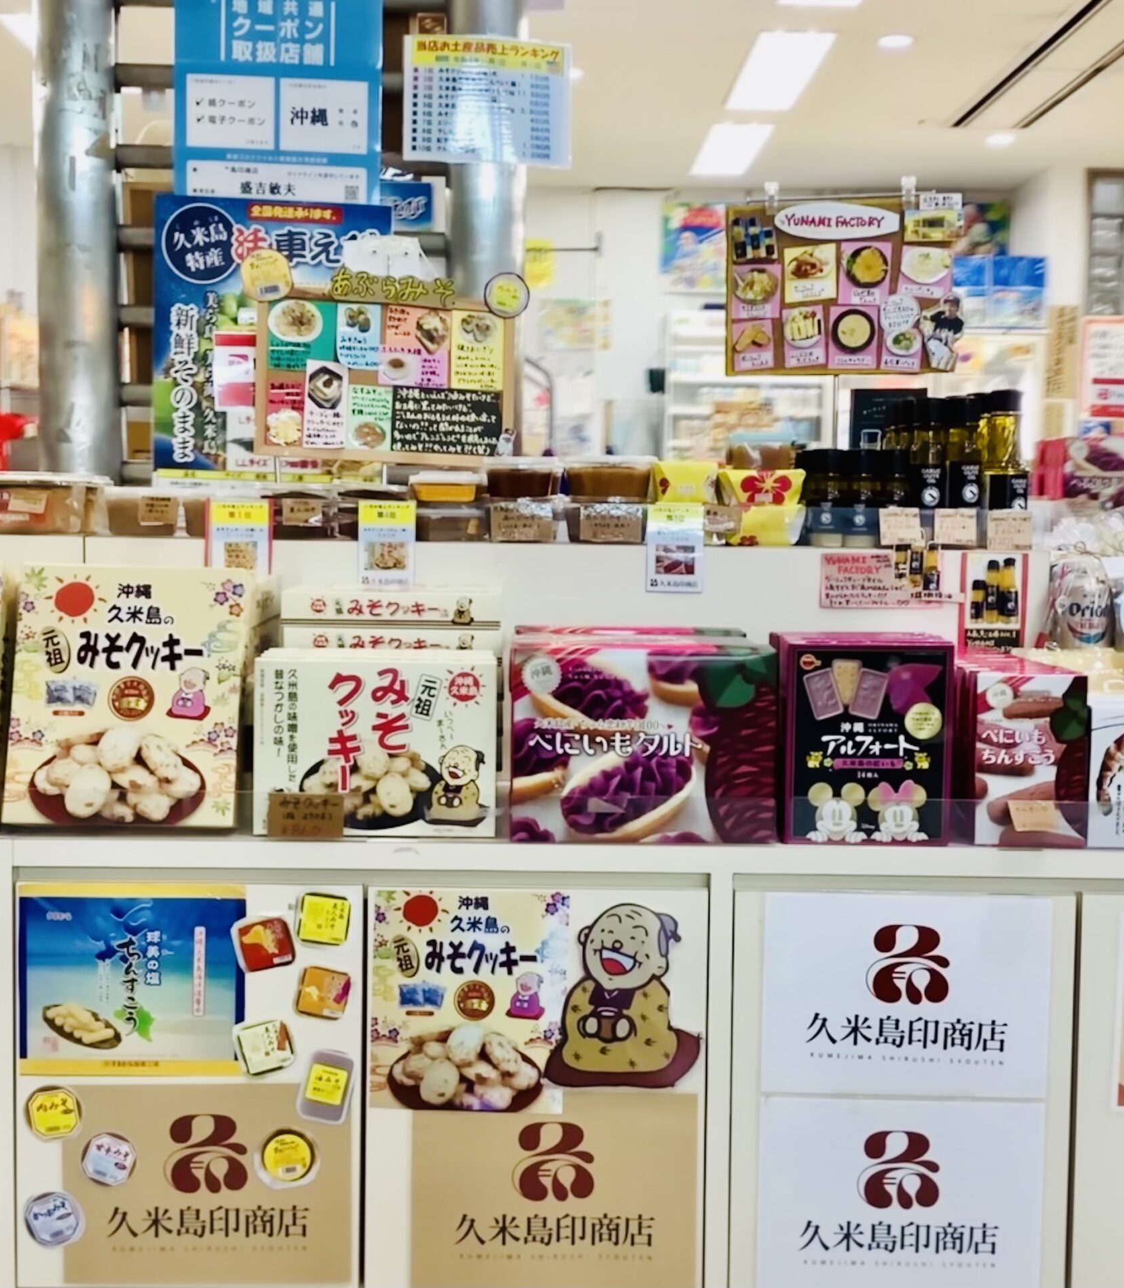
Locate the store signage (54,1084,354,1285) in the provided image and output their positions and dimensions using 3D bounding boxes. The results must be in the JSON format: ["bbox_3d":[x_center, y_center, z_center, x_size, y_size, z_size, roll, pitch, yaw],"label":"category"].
[{"bbox_3d":[-0.367,0.560,1.596,0.297,0.210,0.006,1,3,-1],"label":"store signage"}]

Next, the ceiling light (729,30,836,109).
[{"bbox_3d":[0.934,-2.495,6.687,0.310,0.050,1.100,0,3,-3],"label":"ceiling light"}]

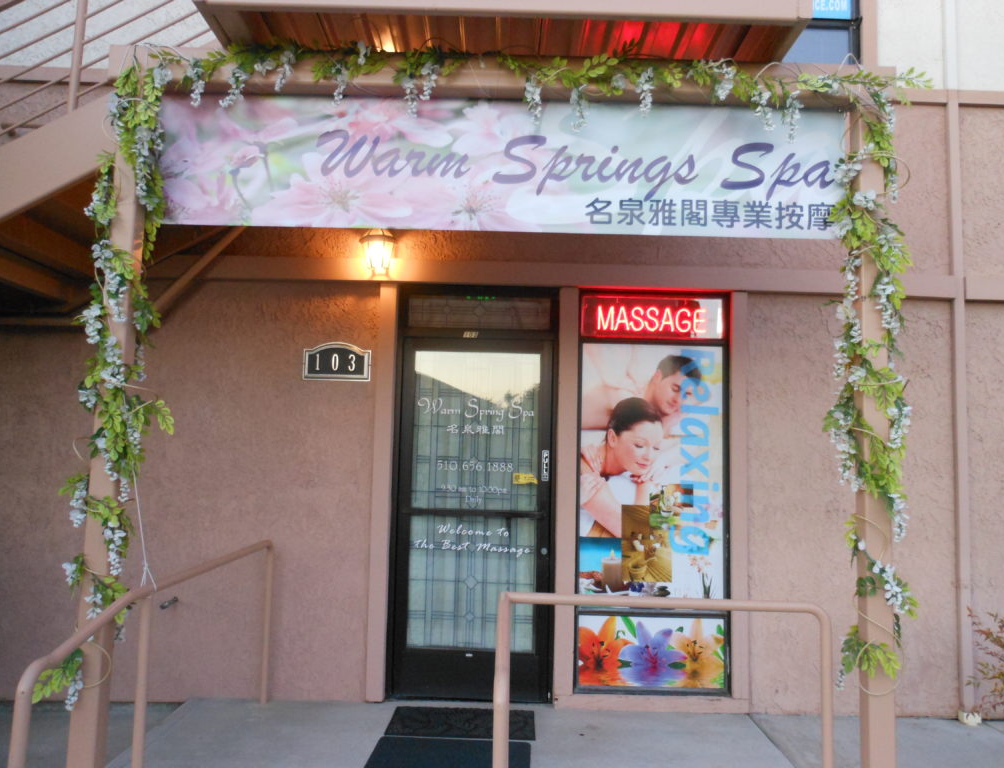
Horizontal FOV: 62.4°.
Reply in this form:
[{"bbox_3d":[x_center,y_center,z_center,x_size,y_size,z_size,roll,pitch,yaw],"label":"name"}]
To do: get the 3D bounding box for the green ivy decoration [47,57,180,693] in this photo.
[{"bbox_3d":[-1.611,-0.046,3.498,0.430,2.670,0.360,2,-5,0],"label":"green ivy decoration"}]

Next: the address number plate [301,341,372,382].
[{"bbox_3d":[-0.983,-0.134,4.948,0.400,0.230,0.025,2,-5,0],"label":"address number plate"}]

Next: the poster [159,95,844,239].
[{"bbox_3d":[0.011,-0.974,3.679,3.050,0.605,0.012,2,-5,0],"label":"poster"}]

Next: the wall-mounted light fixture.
[{"bbox_3d":[-0.727,-0.807,4.897,0.225,0.370,0.260,2,-5,0],"label":"wall-mounted light fixture"}]

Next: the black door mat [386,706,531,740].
[{"bbox_3d":[-0.209,1.827,4.477,0.775,0.012,0.470,2,-5,0],"label":"black door mat"}]

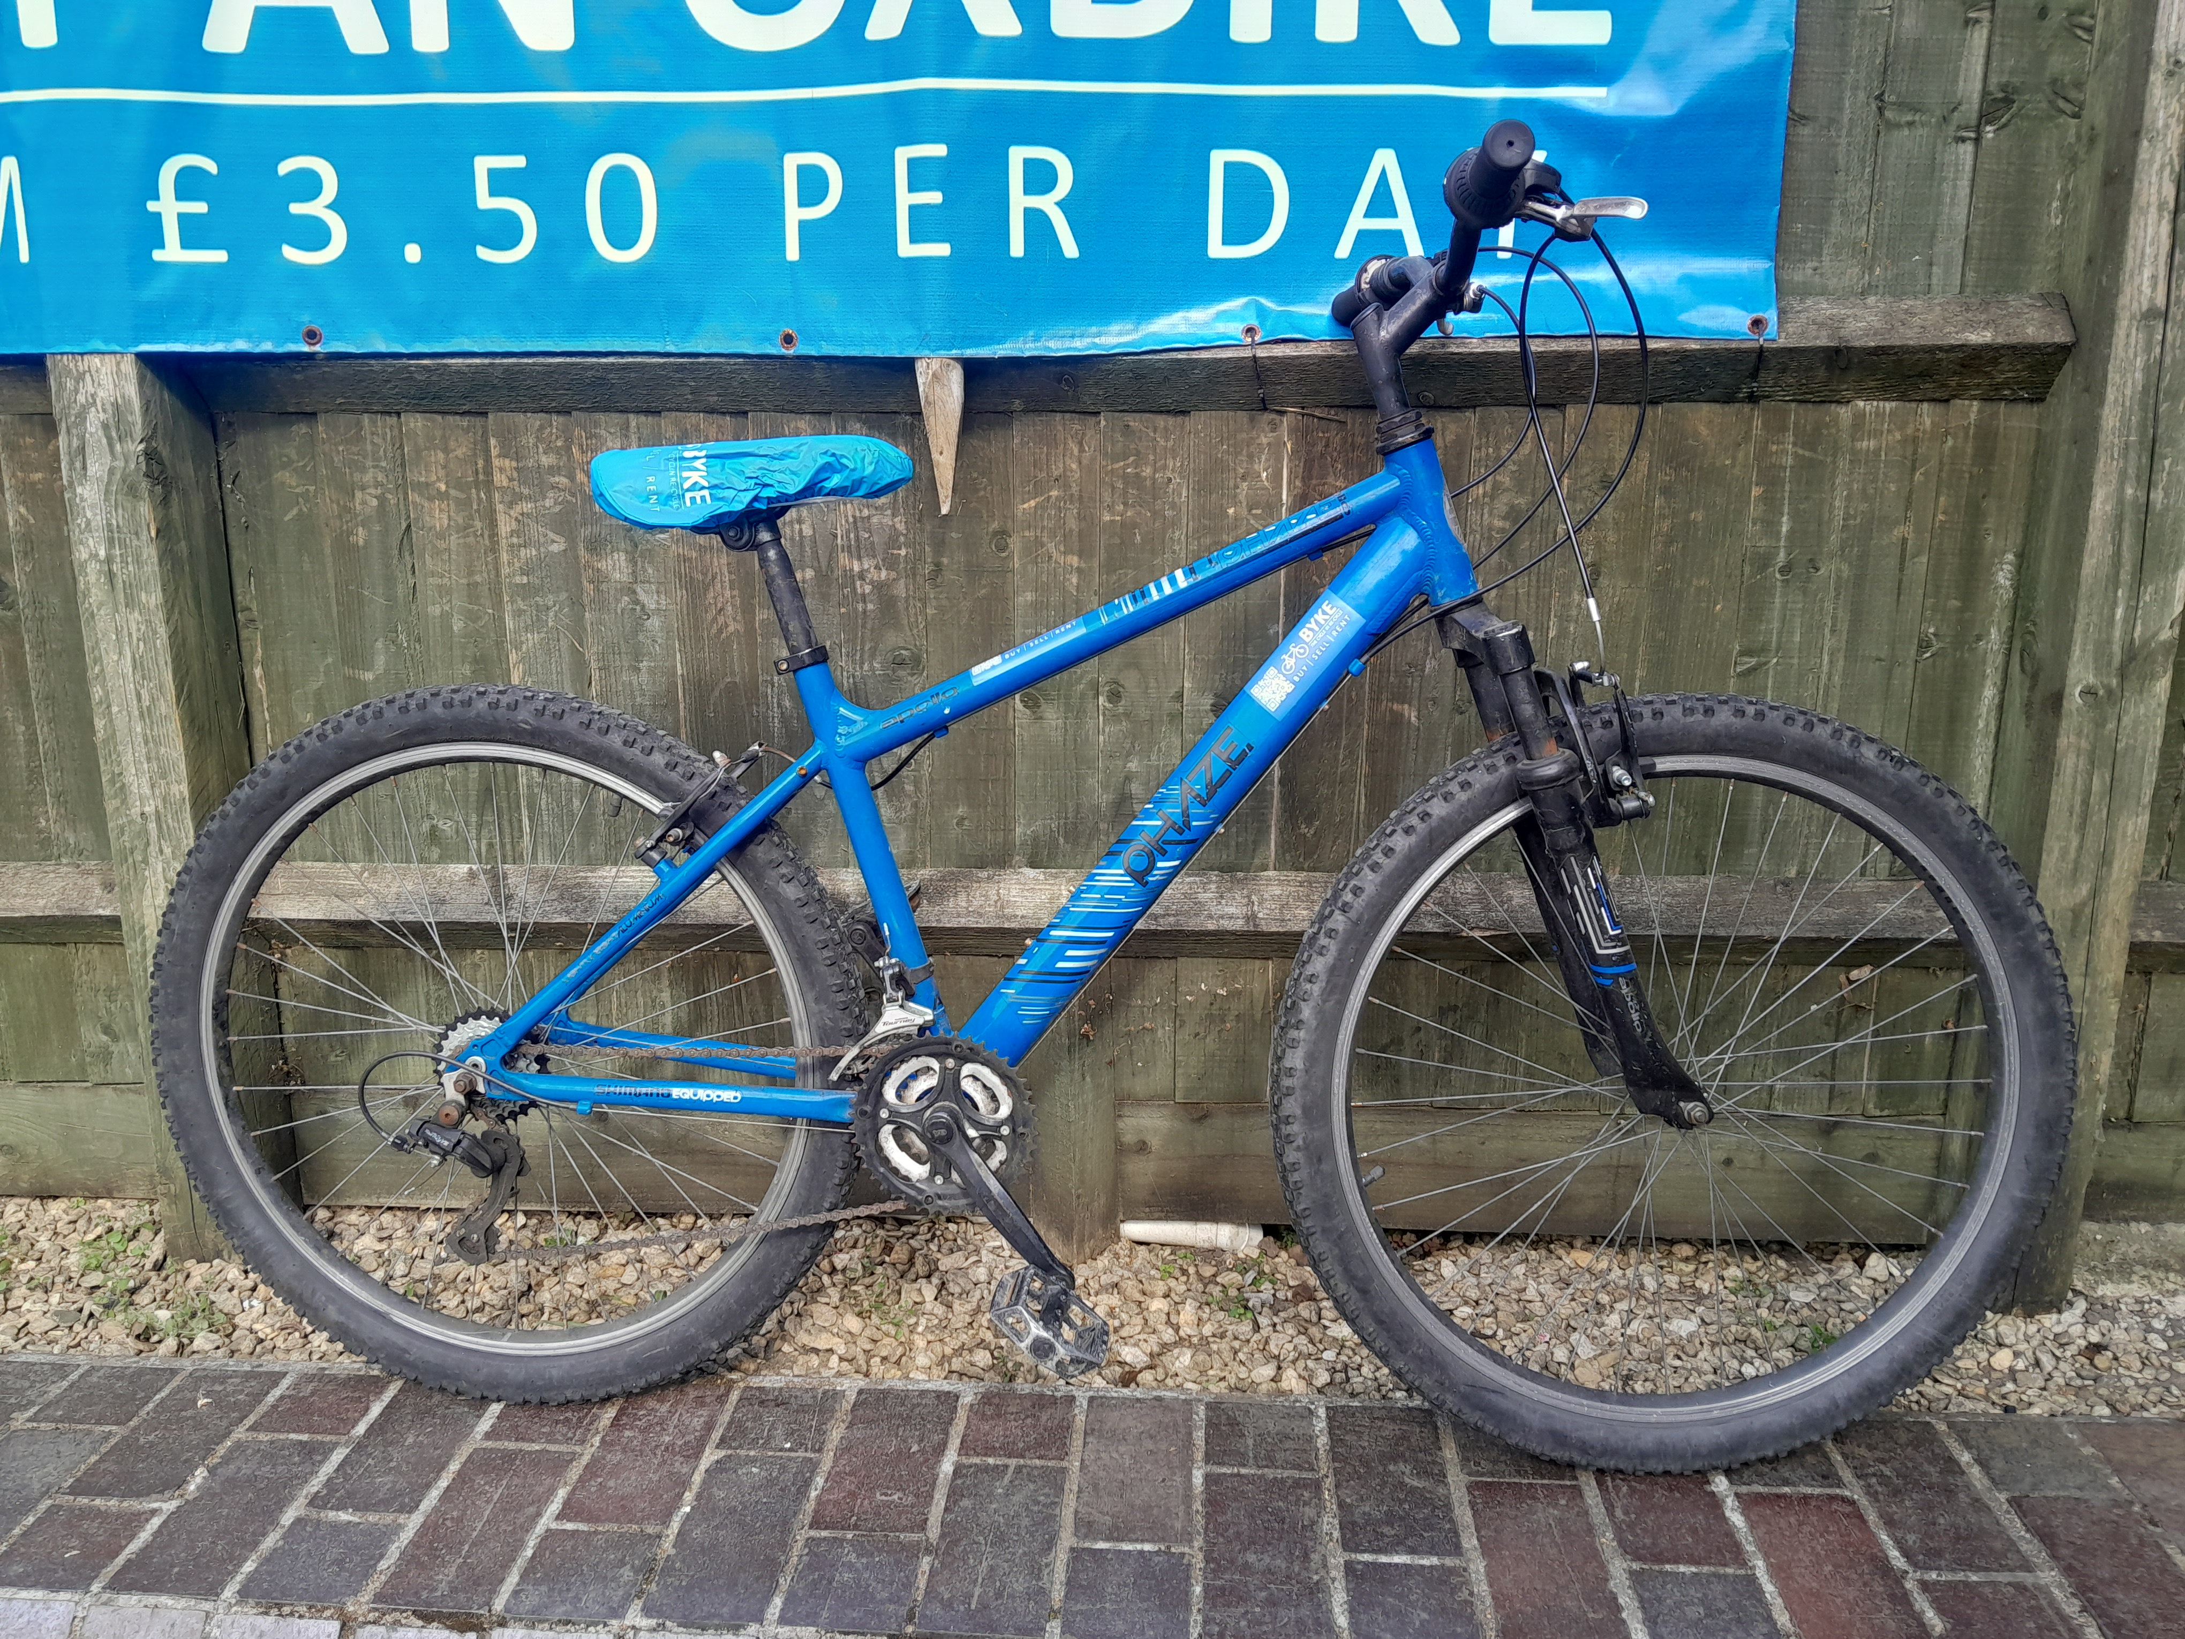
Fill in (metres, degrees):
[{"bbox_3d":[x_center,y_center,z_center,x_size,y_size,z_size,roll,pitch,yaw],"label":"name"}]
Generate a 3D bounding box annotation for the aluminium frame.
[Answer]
[{"bbox_3d":[-0.121,-0.023,1.449,0.893,0.612,0.146,1,10,6],"label":"aluminium frame"}]

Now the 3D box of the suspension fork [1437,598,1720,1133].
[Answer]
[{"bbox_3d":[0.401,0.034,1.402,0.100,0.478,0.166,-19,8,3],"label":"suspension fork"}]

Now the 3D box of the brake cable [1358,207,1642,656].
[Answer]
[{"bbox_3d":[0.326,-0.297,1.339,0.208,0.340,0.200,0,8,0],"label":"brake cable"}]

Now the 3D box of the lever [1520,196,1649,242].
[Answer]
[{"bbox_3d":[0.341,-0.423,1.154,0.068,0.038,0.150,0,8,0],"label":"lever"}]

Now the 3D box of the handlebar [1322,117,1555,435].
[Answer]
[{"bbox_3d":[0.269,-0.399,1.340,0.116,0.170,0.634,0,8,0],"label":"handlebar"}]

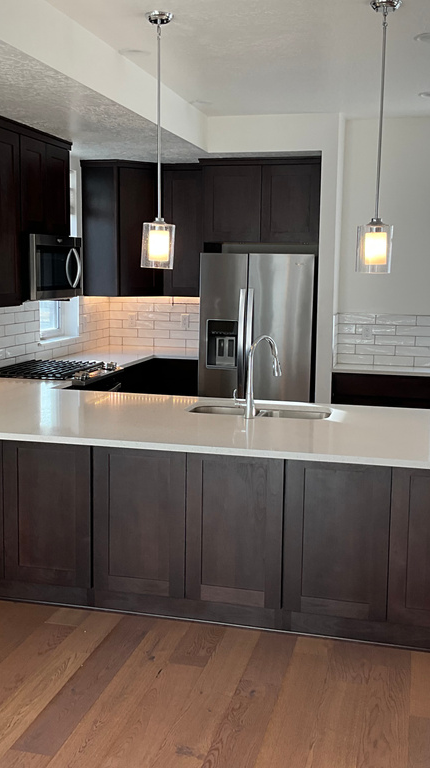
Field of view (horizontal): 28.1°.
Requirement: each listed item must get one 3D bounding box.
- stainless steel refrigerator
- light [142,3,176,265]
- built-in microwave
[{"bbox_3d":[0.405,-0.194,7.105,0.902,1.748,0.836,3,8,14],"label":"stainless steel refrigerator"},{"bbox_3d":[-0.260,-1.105,3.952,0.152,1.138,0.152,1,7,0],"label":"light"},{"bbox_3d":[-1.214,-0.785,5.735,0.415,0.415,0.766,3,8,14],"label":"built-in microwave"}]

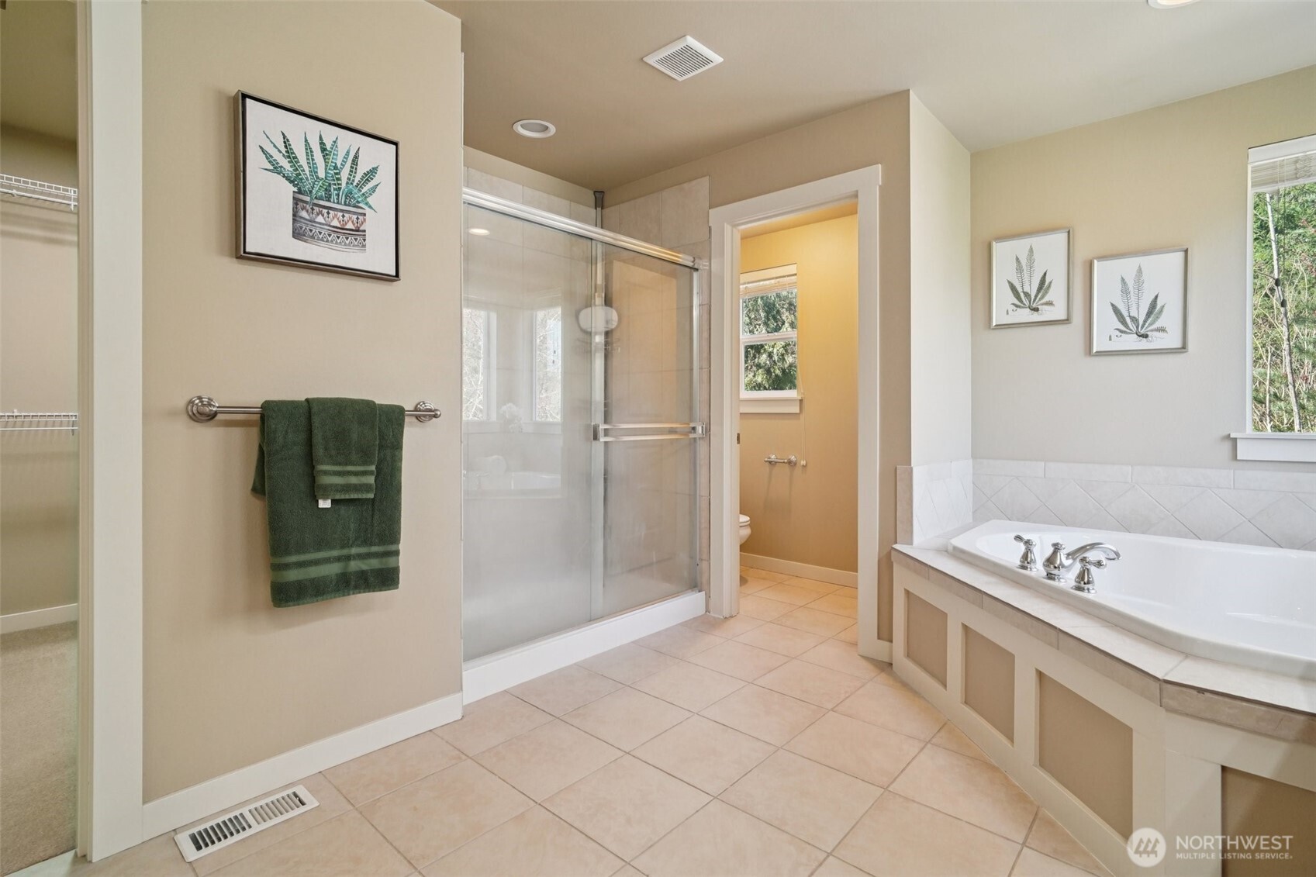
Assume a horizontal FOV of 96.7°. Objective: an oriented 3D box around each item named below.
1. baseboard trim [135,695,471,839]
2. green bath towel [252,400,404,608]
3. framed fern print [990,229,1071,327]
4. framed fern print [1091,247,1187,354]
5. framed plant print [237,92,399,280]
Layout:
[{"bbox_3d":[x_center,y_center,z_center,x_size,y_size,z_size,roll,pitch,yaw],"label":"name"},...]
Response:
[{"bbox_3d":[-0.998,0.953,1.778,0.015,0.092,0.862,0,1,42],"label":"baseboard trim"},{"bbox_3d":[-0.961,0.184,1.741,0.085,0.578,0.405,0,1,42],"label":"green bath towel"},{"bbox_3d":[1.898,-0.808,2.980,0.347,0.447,0.022,0,0,42],"label":"framed fern print"},{"bbox_3d":[2.163,-0.603,2.636,0.338,0.450,0.022,0,1,42],"label":"framed fern print"},{"bbox_3d":[-0.992,-0.718,1.736,0.042,0.430,0.425,0,0,42],"label":"framed plant print"}]

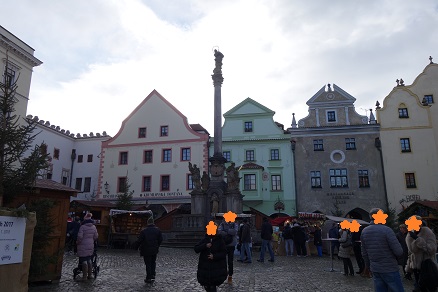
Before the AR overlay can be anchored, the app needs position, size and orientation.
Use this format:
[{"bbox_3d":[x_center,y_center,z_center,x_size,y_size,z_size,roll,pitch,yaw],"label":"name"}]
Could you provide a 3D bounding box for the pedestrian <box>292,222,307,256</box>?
[{"bbox_3d":[4.148,4.843,17.555,0.600,1.675,0.420,-1,-14,3],"label":"pedestrian"}]

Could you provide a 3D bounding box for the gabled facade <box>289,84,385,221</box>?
[{"bbox_3d":[10.915,1.458,31.530,8.030,14.890,1.500,-2,-14,8],"label":"gabled facade"}]

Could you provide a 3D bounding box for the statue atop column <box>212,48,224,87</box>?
[{"bbox_3d":[-0.058,-6.541,28.194,1.000,3.455,0.950,-2,-13,8],"label":"statue atop column"}]

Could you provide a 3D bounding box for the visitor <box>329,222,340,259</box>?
[{"bbox_3d":[5.534,4.504,16.324,0.500,1.720,0.400,-9,-15,33],"label":"visitor"}]

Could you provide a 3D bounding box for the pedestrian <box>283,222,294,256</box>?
[{"bbox_3d":[3.553,4.729,17.437,0.550,1.720,0.420,-2,-13,6],"label":"pedestrian"}]

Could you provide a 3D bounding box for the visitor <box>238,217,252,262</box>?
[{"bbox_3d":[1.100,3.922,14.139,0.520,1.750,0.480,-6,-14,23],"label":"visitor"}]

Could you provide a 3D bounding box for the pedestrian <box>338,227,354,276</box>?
[{"bbox_3d":[4.056,3.192,10.746,0.450,1.680,0.480,5,-14,-23],"label":"pedestrian"}]

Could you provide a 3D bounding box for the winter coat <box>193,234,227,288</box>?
[{"bbox_3d":[-0.132,2.014,5.999,0.620,0.864,0.420,0,-13,0],"label":"winter coat"}]

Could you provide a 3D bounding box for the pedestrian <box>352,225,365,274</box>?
[{"bbox_3d":[4.724,3.501,11.706,0.500,1.681,0.550,8,-16,-30],"label":"pedestrian"}]

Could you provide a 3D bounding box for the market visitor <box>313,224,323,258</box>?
[{"bbox_3d":[4.917,4.647,17.019,0.380,1.700,0.450,-10,-16,36],"label":"market visitor"}]

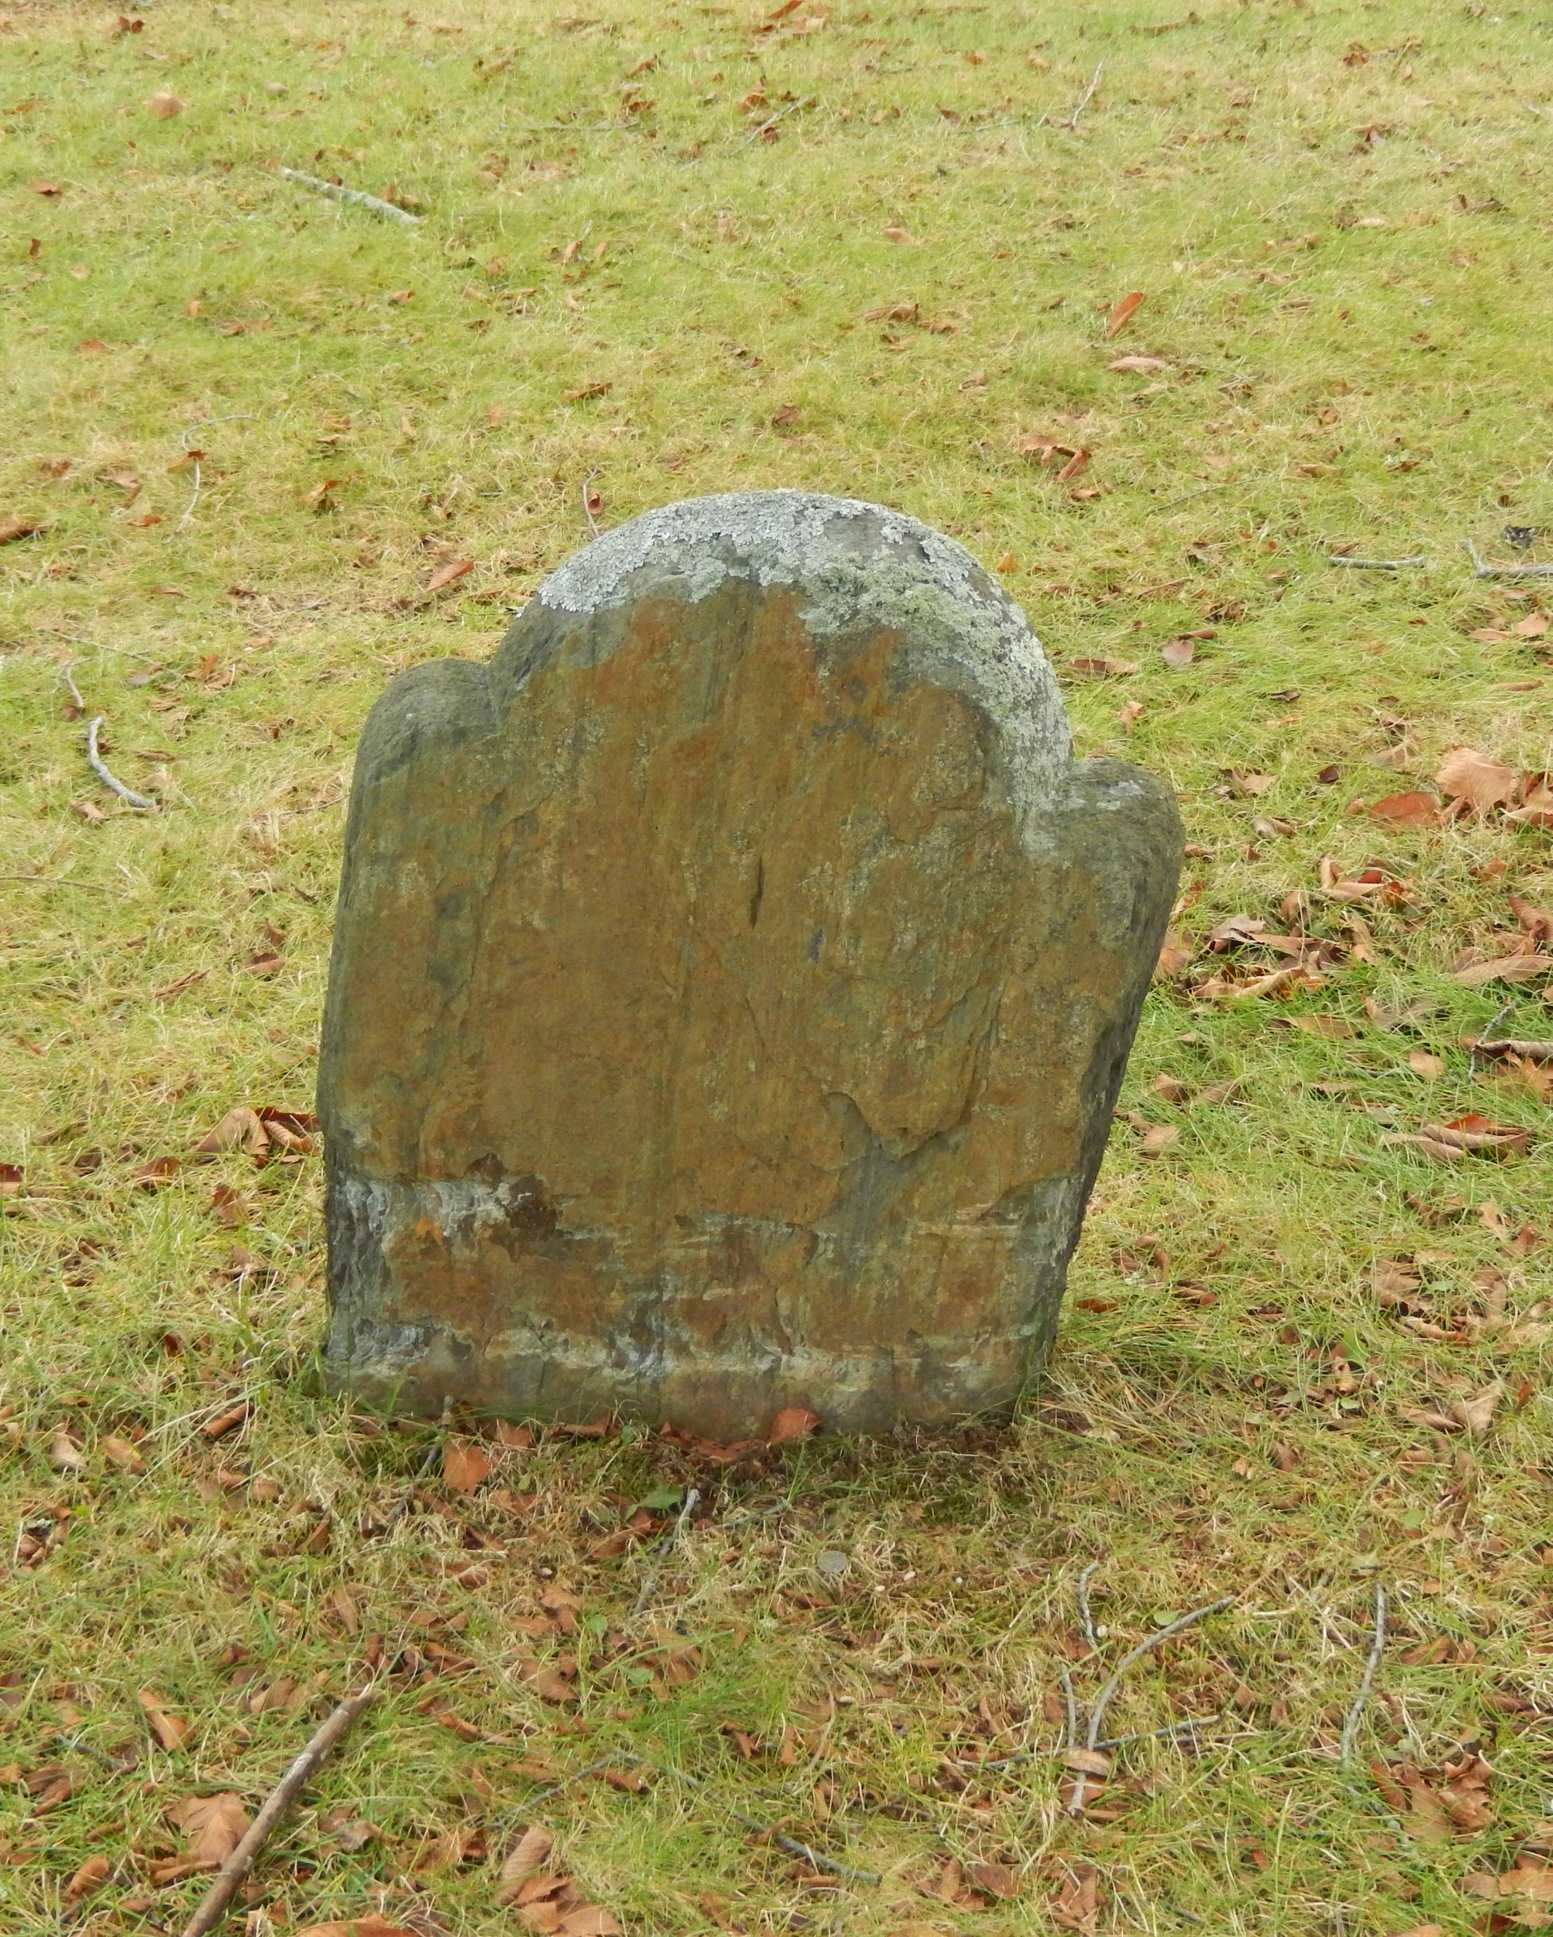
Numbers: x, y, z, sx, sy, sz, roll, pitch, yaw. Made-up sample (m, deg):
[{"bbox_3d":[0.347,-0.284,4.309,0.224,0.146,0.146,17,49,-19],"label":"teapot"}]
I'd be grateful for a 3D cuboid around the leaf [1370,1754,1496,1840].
[{"bbox_3d":[0.389,0.491,2.255,0.065,0.030,0.041,2,28,0],"label":"leaf"}]

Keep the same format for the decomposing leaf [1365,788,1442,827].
[{"bbox_3d":[0.605,-0.156,3.674,0.074,0.024,0.048,0,27,0],"label":"decomposing leaf"}]

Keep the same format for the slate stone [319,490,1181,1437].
[{"bbox_3d":[-0.022,0.001,2.463,0.507,0.684,0.090,8,32,-1],"label":"slate stone"}]

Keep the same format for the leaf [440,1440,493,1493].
[{"bbox_3d":[-0.216,0.349,2.662,0.038,0.022,0.055,0,27,0],"label":"leaf"}]

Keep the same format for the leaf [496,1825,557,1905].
[{"bbox_3d":[-0.144,0.516,2.188,0.022,0.018,0.039,14,30,22],"label":"leaf"}]

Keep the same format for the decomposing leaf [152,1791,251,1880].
[{"bbox_3d":[-0.349,0.526,2.307,0.056,0.024,0.072,-1,27,-3],"label":"decomposing leaf"}]

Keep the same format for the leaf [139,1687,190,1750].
[{"bbox_3d":[-0.388,0.475,2.409,0.028,0.022,0.056,-12,29,-22],"label":"leaf"}]

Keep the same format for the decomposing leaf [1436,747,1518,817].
[{"bbox_3d":[0.645,-0.172,3.508,0.067,0.040,0.046,2,28,0],"label":"decomposing leaf"}]

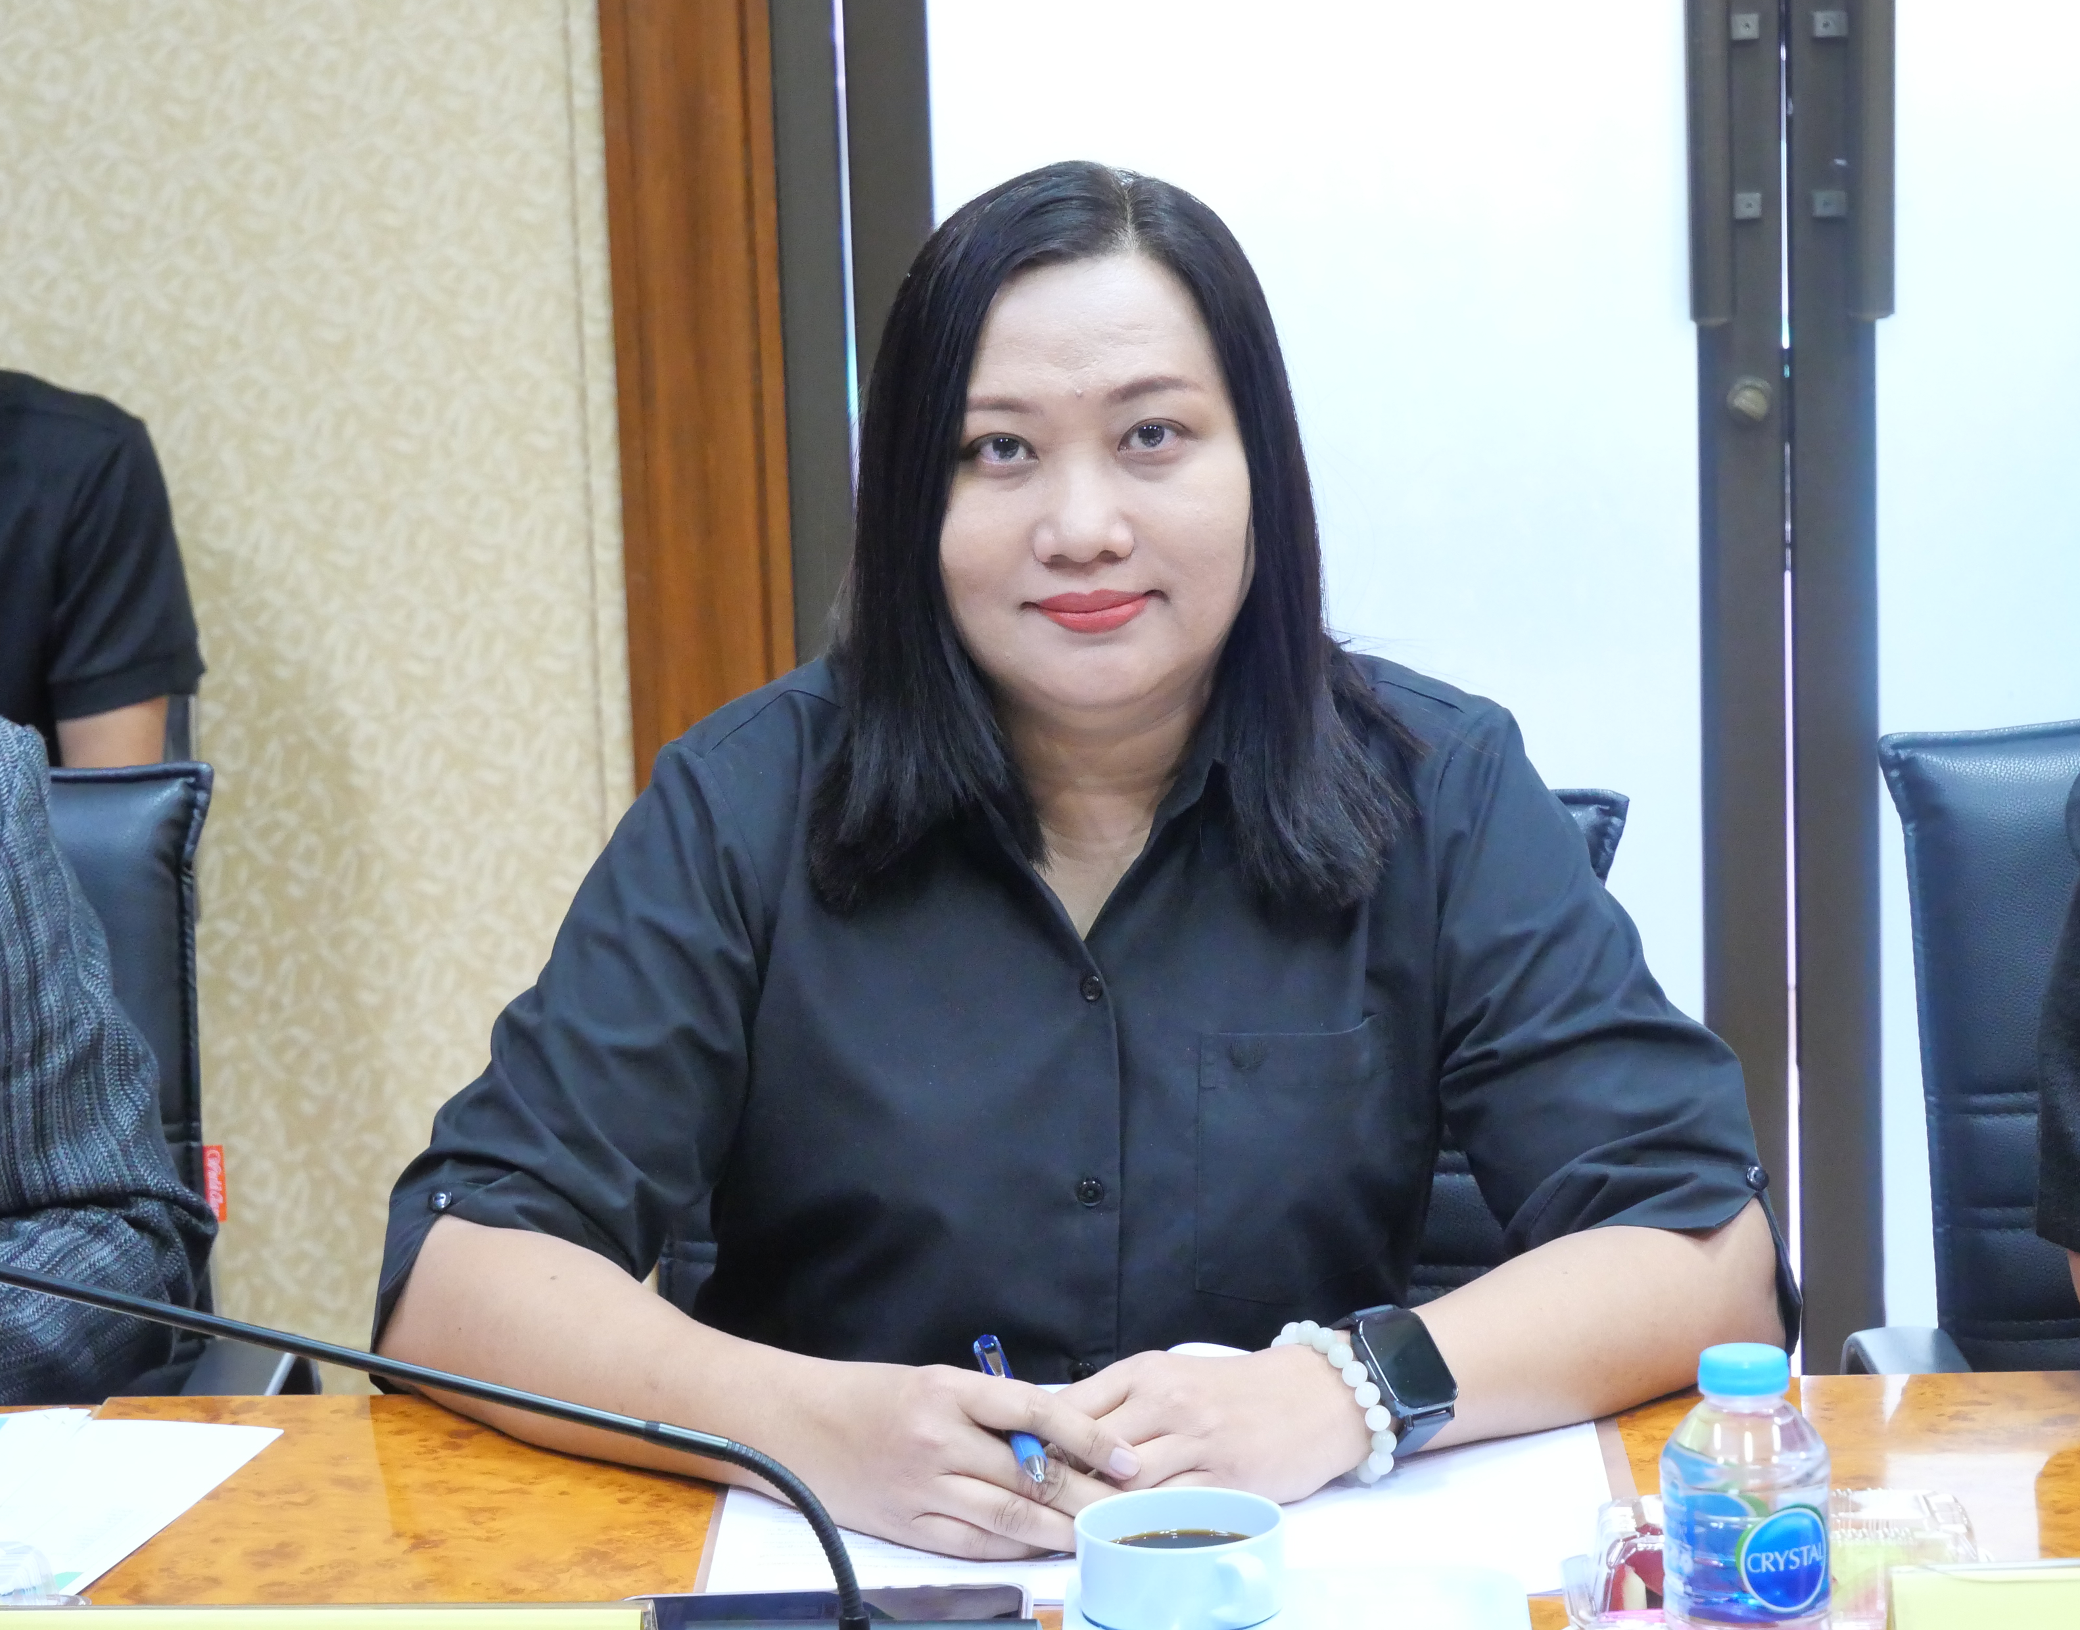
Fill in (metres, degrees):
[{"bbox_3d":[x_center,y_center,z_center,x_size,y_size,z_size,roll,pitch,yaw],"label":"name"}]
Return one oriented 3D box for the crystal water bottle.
[{"bbox_3d":[0.250,0.262,2.133,0.060,0.150,0.060,-2,11,0],"label":"crystal water bottle"}]

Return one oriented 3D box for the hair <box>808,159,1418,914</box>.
[{"bbox_3d":[0.025,-0.133,2.625,0.260,0.310,0.250,-2,11,2],"label":"hair"}]

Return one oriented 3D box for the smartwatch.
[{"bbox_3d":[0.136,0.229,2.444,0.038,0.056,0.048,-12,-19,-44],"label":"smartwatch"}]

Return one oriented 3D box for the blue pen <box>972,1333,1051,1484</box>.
[{"bbox_3d":[-0.012,0.240,2.451,0.012,0.013,0.142,-4,11,-9],"label":"blue pen"}]

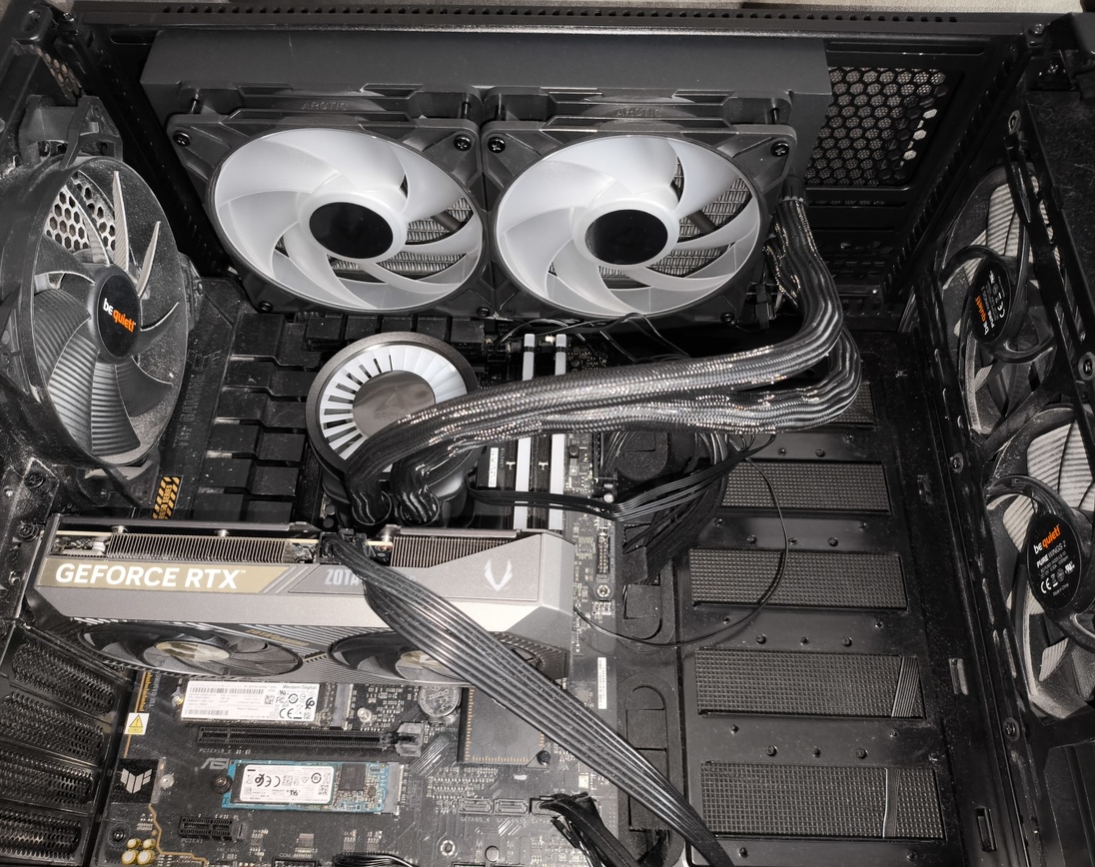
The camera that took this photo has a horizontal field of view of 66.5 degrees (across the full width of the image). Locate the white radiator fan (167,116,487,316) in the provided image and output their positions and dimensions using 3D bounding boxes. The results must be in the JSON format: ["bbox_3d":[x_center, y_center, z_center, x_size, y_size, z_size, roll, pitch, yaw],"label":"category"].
[{"bbox_3d":[-0.099,-0.113,0.431,0.140,0.140,0.027,1,62,1],"label":"white radiator fan"}]

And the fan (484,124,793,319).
[{"bbox_3d":[0.041,-0.110,0.429,0.140,0.140,0.027,1,62,1],"label":"fan"}]

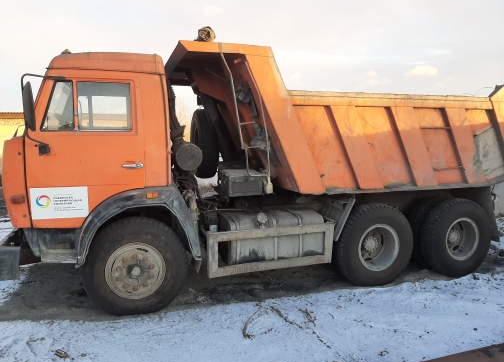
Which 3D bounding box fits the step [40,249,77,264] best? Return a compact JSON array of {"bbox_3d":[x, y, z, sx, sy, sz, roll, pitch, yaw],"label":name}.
[{"bbox_3d":[-1.826,0.704,3.616,0.320,0.120,0.170,-2,5,-13],"label":"step"}]

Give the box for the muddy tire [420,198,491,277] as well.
[{"bbox_3d":[2.777,0.766,5.149,1.038,1.038,0.287,-2,6,-18],"label":"muddy tire"}]

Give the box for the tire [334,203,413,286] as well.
[{"bbox_3d":[1.529,0.810,4.736,1.038,1.038,0.287,-2,6,-18],"label":"tire"}]

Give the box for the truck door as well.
[{"bbox_3d":[-1.562,-0.269,3.616,1.020,1.392,0.140,-2,6,-18],"label":"truck door"}]

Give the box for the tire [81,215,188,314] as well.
[{"bbox_3d":[-1.189,0.897,3.939,1.038,1.038,0.287,-1,5,-10],"label":"tire"}]

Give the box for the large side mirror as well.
[{"bbox_3d":[-1.902,-0.634,3.236,0.075,0.390,0.180,-5,7,-40],"label":"large side mirror"}]

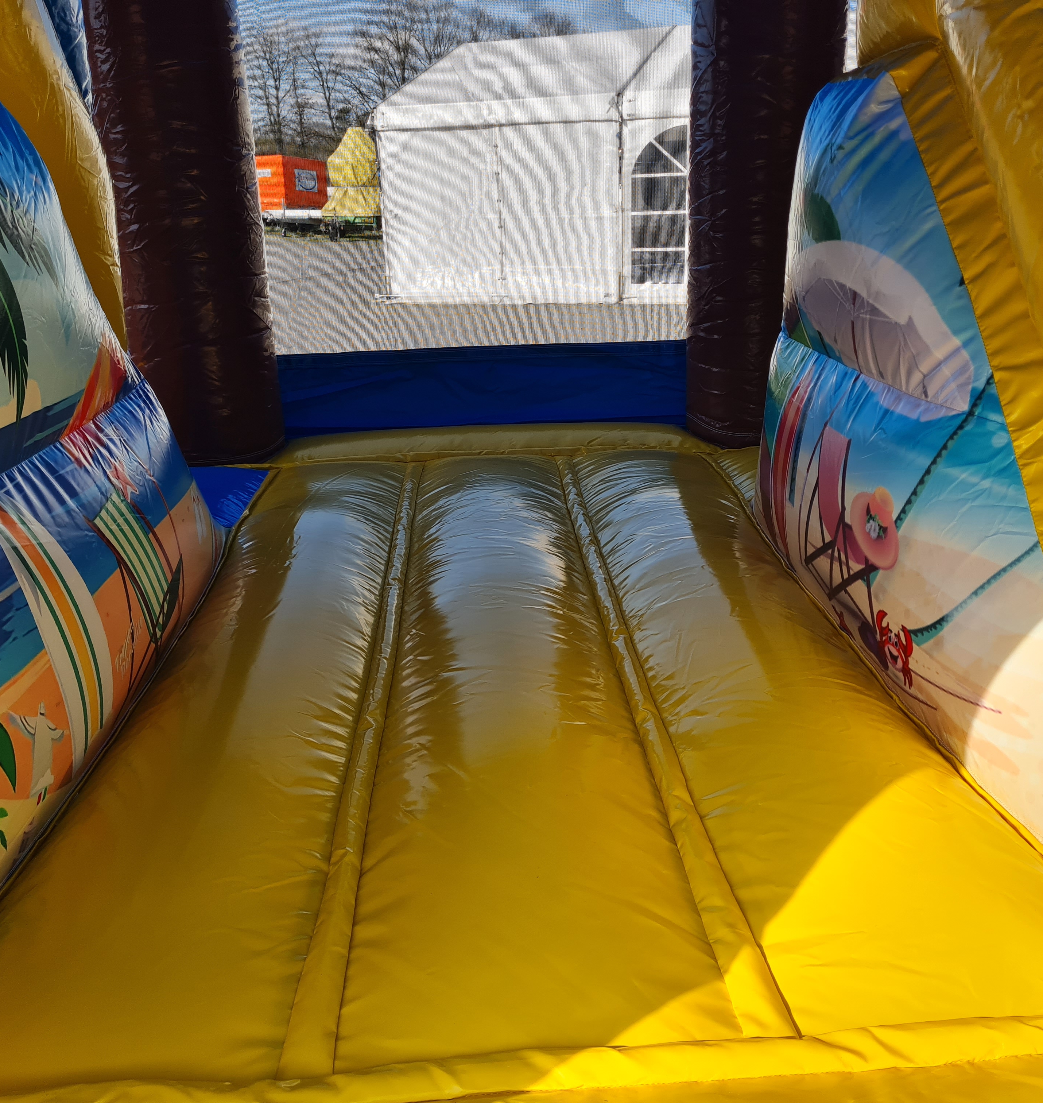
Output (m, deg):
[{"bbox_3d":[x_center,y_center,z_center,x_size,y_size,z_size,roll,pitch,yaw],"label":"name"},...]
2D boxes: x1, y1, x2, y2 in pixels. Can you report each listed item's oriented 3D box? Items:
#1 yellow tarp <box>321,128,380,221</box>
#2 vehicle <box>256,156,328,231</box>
[{"bbox_3d":[-4.282,-9.772,28.461,1.450,2.148,1.700,1,19,9],"label":"yellow tarp"},{"bbox_3d":[-7.617,-11.237,34.762,2.100,2.197,4.500,2,19,12],"label":"vehicle"}]

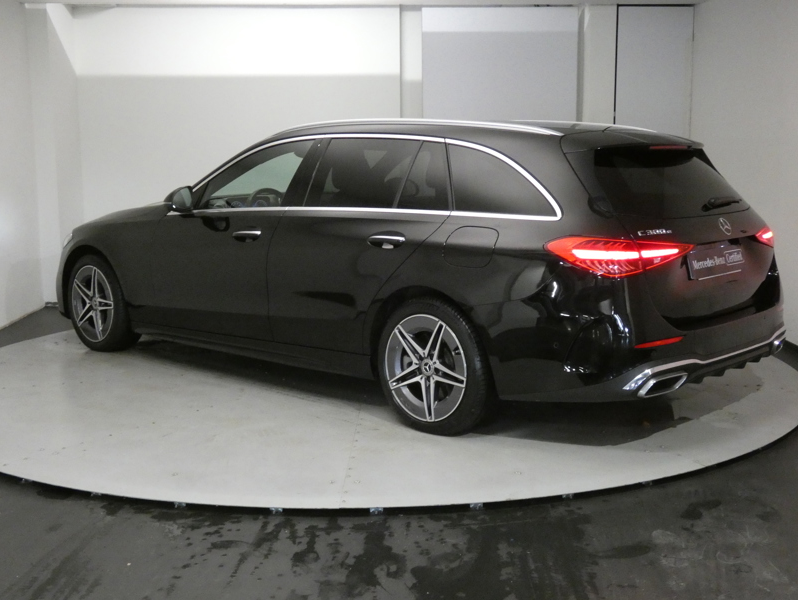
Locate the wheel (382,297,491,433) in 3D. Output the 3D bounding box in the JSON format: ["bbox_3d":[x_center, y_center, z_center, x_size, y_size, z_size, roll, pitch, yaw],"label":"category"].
[{"bbox_3d":[0.189,0.299,4.638,0.656,0.656,0.240,7,11,42],"label":"wheel"}]

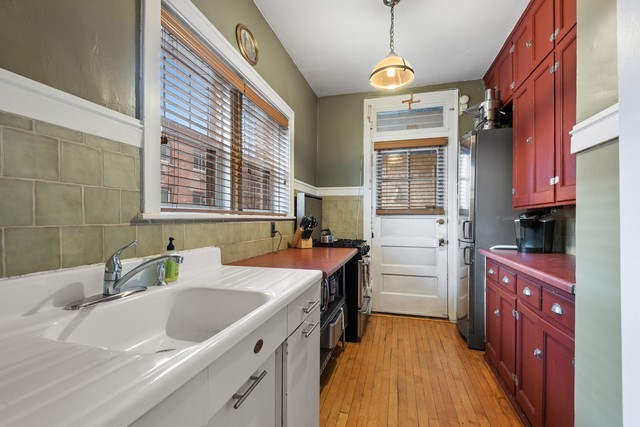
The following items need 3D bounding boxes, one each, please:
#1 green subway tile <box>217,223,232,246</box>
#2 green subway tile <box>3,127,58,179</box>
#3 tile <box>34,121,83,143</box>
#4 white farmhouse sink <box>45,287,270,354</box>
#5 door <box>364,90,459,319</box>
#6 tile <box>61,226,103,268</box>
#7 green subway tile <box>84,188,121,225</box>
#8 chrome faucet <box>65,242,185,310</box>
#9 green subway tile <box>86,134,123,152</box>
[{"bbox_3d":[-0.549,0.110,1.619,0.010,0.121,0.126,0,-1,14],"label":"green subway tile"},{"bbox_3d":[-0.831,-0.166,0.824,0.010,0.132,0.130,0,-1,15],"label":"green subway tile"},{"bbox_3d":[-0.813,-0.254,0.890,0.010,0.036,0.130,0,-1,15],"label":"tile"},{"bbox_3d":[-0.393,0.357,0.795,0.400,0.180,0.440,0,-1,14],"label":"white farmhouse sink"},{"bbox_3d":[1.083,-0.102,3.429,1.070,2.670,0.110,0,-1,14],"label":"door"},{"bbox_3d":[-0.732,0.102,0.875,0.010,0.121,0.120,0,-1,14],"label":"tile"},{"bbox_3d":[-0.778,-0.025,1.017,0.010,0.132,0.130,0,-1,15],"label":"green subway tile"},{"bbox_3d":[-0.600,0.175,0.890,0.237,0.178,0.253,0,-1,5],"label":"chrome faucet"},{"bbox_3d":[-0.717,-0.231,0.939,0.010,0.037,0.120,0,-1,14],"label":"green subway tile"}]

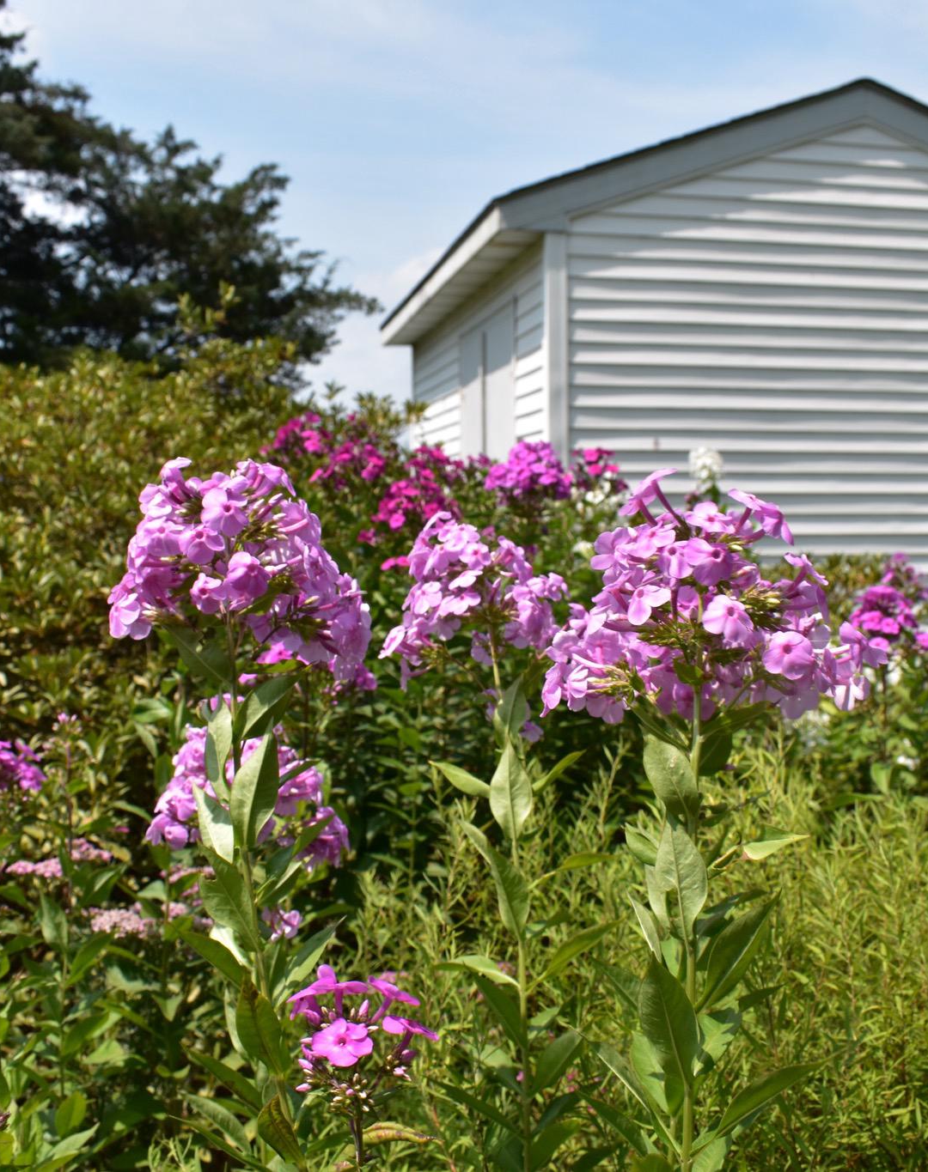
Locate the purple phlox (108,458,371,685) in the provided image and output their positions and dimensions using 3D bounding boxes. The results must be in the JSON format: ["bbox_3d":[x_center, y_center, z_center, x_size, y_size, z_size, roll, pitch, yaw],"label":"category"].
[{"bbox_3d":[-0.149,-0.010,0.880,0.170,0.147,0.150,-1,3,-5],"label":"purple phlox"}]

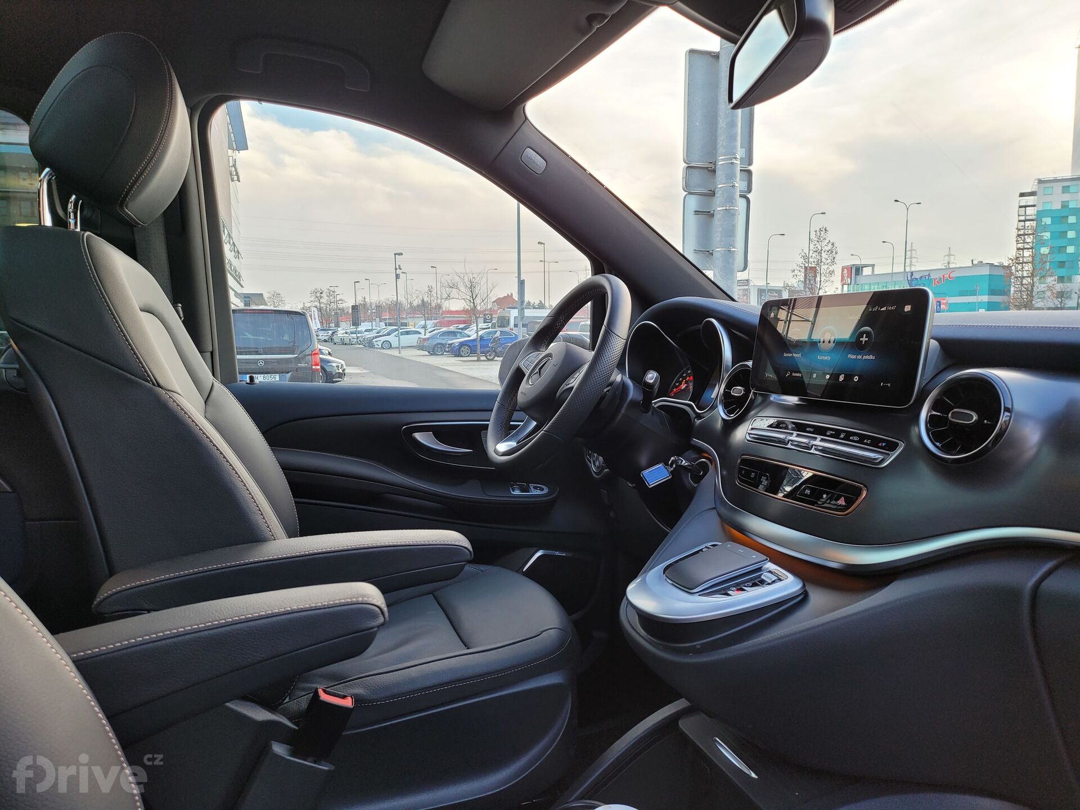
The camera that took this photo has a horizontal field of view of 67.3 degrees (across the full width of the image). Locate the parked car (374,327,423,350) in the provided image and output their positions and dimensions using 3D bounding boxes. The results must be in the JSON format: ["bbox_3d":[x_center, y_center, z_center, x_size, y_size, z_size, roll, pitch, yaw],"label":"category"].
[{"bbox_3d":[-10.109,-4.791,58.900,4.450,1.470,1.820,-4,7,-26],"label":"parked car"}]

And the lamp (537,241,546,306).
[{"bbox_3d":[0.115,-8.643,63.379,0.750,8.000,0.250,-3,6,-25],"label":"lamp"}]

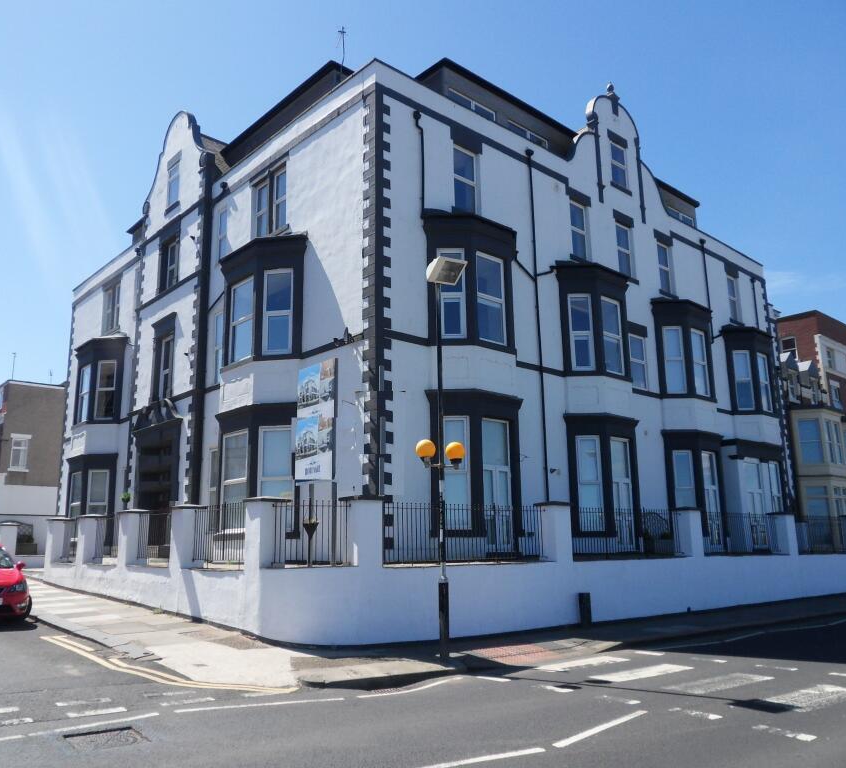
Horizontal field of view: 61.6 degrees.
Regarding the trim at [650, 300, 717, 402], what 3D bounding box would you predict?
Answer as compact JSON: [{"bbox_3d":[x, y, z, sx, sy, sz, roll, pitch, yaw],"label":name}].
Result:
[{"bbox_3d":[9.775,-1.053,25.610,3.500,3.530,0.930,10,-16,-40],"label":"trim"}]

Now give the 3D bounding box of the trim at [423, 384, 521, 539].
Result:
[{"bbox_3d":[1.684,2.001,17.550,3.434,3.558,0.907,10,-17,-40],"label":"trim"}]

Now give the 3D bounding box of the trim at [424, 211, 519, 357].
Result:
[{"bbox_3d":[1.653,-2.487,18.715,3.500,3.520,0.950,10,-16,-40],"label":"trim"}]

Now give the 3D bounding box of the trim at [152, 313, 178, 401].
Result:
[{"bbox_3d":[-8.933,-0.836,24.539,0.270,2.890,1.900,11,-17,-43],"label":"trim"}]

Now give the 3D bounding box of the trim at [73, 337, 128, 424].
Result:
[{"bbox_3d":[-13.328,0.112,28.741,1.000,3.390,3.900,11,-17,-43],"label":"trim"}]

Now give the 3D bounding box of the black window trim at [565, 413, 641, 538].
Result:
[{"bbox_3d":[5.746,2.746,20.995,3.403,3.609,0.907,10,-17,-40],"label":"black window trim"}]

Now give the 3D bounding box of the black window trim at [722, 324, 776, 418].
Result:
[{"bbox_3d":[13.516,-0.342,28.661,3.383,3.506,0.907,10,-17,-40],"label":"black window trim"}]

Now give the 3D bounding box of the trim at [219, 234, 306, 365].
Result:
[{"bbox_3d":[-4.854,-2.046,20.051,0.959,3.455,3.950,11,-17,-42],"label":"trim"}]

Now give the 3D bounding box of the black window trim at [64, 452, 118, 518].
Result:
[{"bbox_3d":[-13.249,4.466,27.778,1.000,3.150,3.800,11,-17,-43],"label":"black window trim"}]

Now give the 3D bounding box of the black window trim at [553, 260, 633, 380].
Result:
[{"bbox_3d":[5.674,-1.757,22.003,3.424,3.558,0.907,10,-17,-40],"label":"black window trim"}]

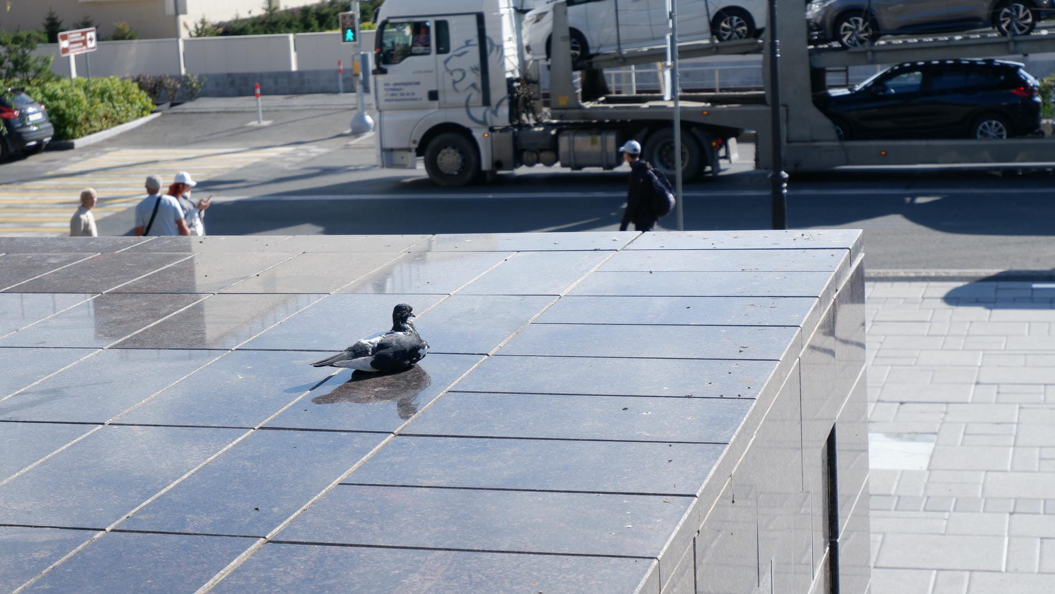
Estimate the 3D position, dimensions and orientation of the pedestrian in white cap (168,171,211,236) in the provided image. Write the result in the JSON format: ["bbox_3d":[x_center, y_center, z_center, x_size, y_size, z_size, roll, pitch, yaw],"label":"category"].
[{"bbox_3d":[-3.617,-0.534,20.524,0.450,1.640,0.460,-5,9,-12],"label":"pedestrian in white cap"}]

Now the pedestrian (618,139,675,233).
[{"bbox_3d":[1.283,-0.802,20.129,0.620,1.710,0.520,0,9,20],"label":"pedestrian"}]

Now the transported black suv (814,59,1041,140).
[{"bbox_3d":[6.551,-3.197,32.011,4.370,1.526,1.824,0,9,20],"label":"transported black suv"}]

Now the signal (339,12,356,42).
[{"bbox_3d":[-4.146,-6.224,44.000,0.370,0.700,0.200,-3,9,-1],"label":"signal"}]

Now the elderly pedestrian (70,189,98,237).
[{"bbox_3d":[-4.698,-0.375,20.320,0.330,1.580,0.460,-8,10,-30],"label":"elderly pedestrian"}]

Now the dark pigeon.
[{"bbox_3d":[-0.343,0.092,4.130,0.265,0.140,0.115,-6,9,-19],"label":"dark pigeon"}]

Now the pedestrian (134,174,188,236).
[{"bbox_3d":[-3.873,-0.466,20.327,0.560,1.680,0.360,-1,9,10],"label":"pedestrian"}]

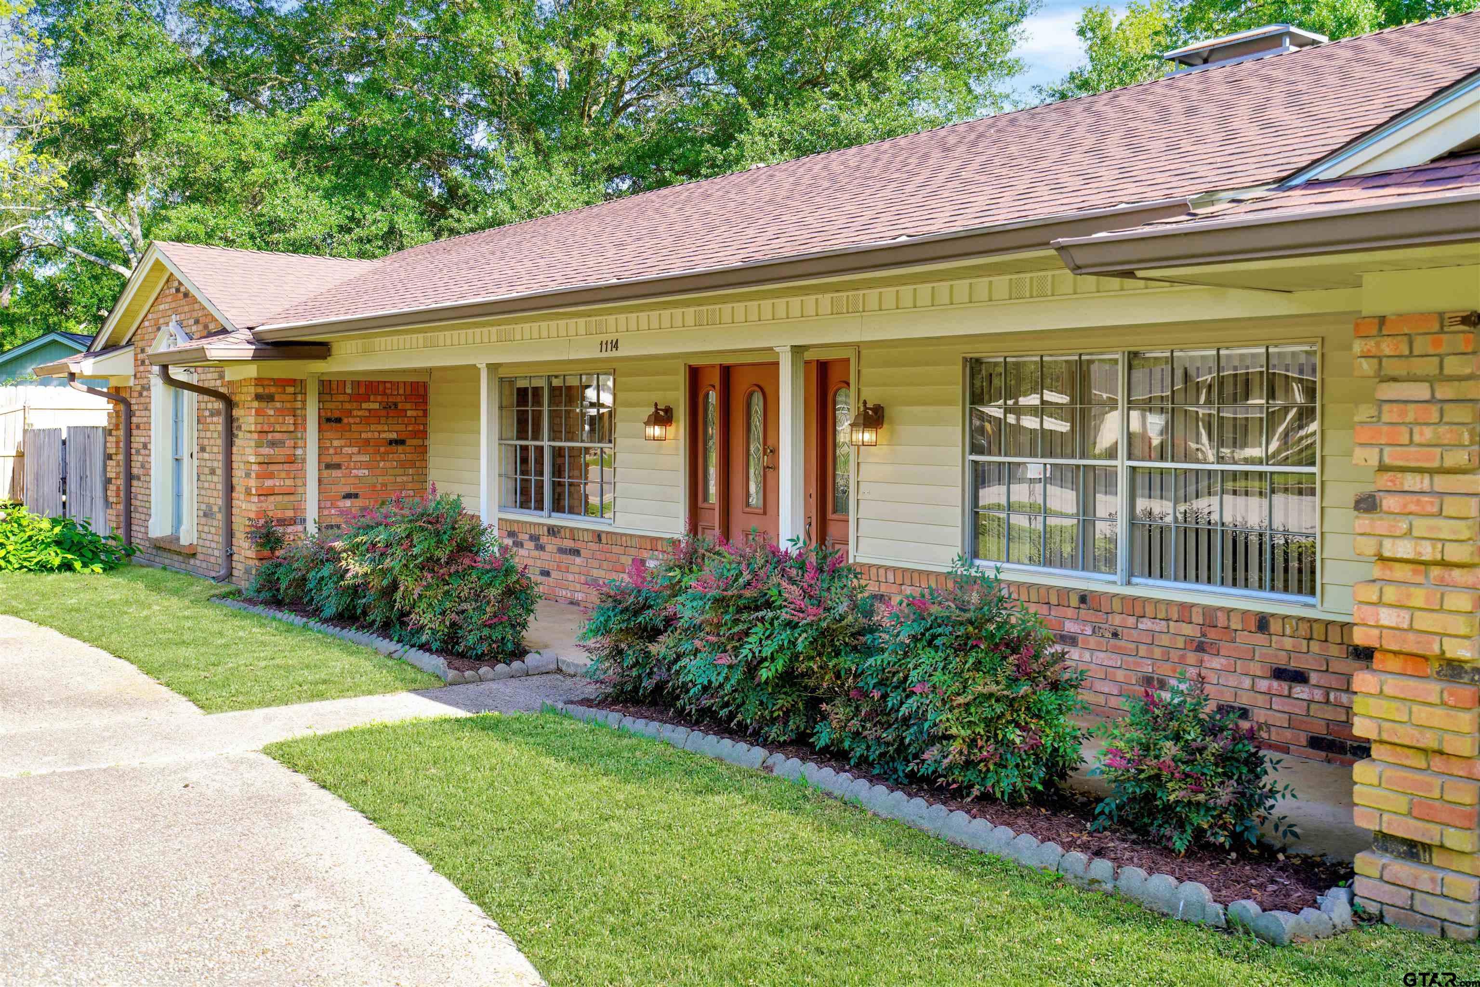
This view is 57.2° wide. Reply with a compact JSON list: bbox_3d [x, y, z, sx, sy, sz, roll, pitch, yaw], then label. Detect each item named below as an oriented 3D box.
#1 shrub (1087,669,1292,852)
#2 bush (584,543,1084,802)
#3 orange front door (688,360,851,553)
[{"bbox_3d":[1.851,1.084,5.515,0.790,0.695,0.770,-2,4,-39],"label":"shrub"},{"bbox_3d":[0.343,0.820,7.407,0.980,1.030,3.670,-2,4,-39],"label":"bush"},{"bbox_3d":[0.229,0.057,10.277,0.140,2.090,1.890,-2,4,-39],"label":"orange front door"}]

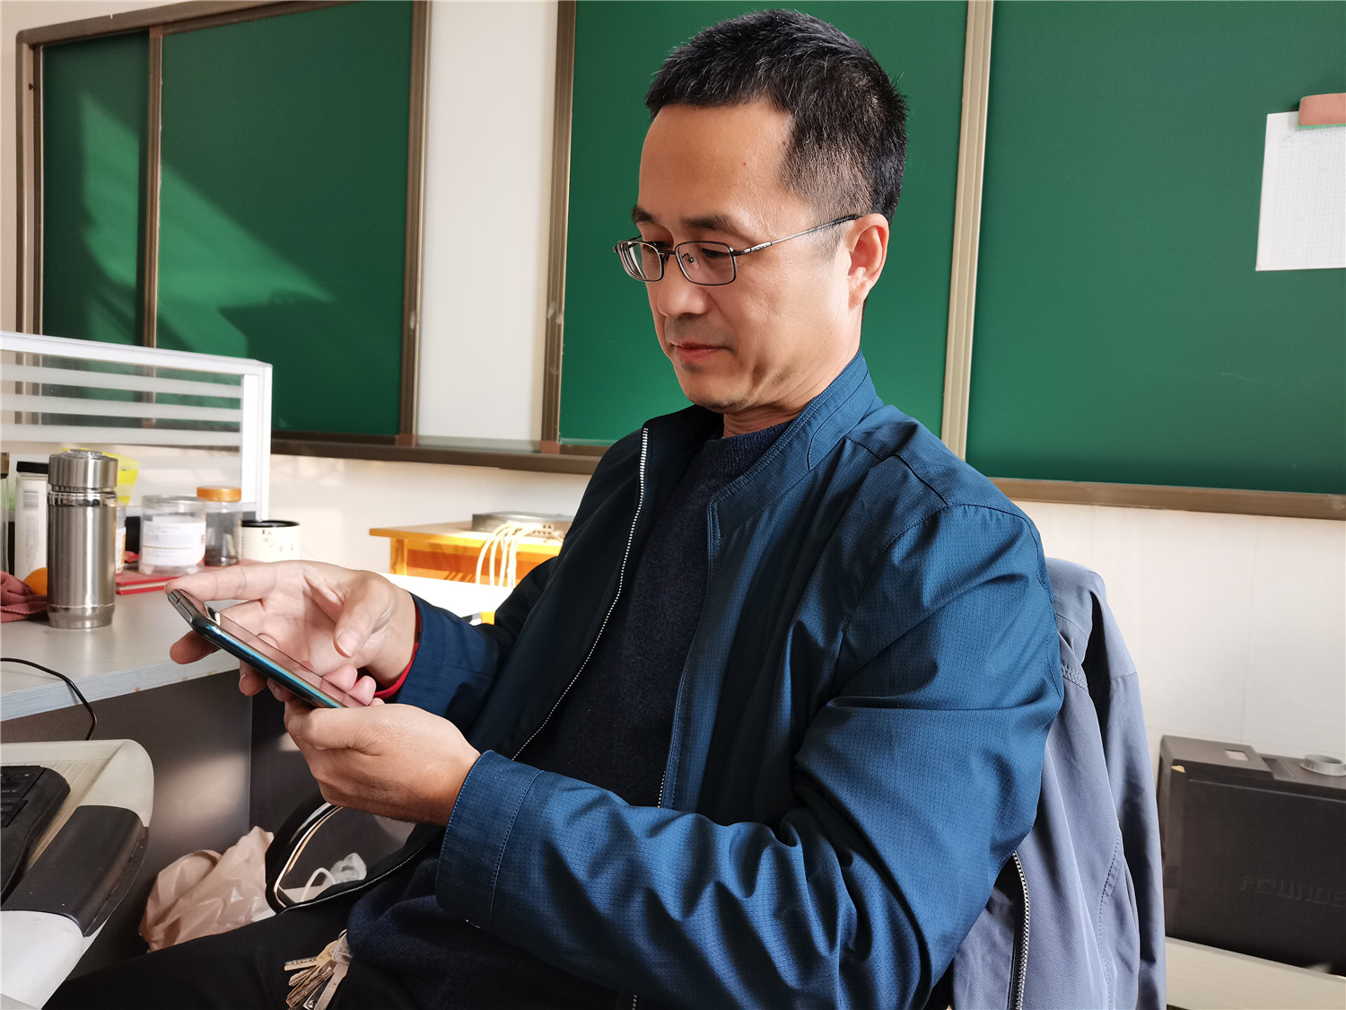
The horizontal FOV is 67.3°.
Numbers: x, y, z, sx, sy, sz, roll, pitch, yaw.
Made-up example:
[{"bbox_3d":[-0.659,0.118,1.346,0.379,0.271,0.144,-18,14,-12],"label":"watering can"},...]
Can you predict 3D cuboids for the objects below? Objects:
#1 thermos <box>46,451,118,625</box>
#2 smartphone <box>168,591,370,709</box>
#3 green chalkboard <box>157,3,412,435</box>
[{"bbox_3d":[-0.702,0.039,1.204,0.071,0.206,0.071,4,4,24],"label":"thermos"},{"bbox_3d":[-0.231,0.106,0.624,0.158,0.009,0.074,43,-17,-32],"label":"smartphone"},{"bbox_3d":[-1.114,-0.785,2.844,0.950,1.170,0.030,4,4,24],"label":"green chalkboard"}]

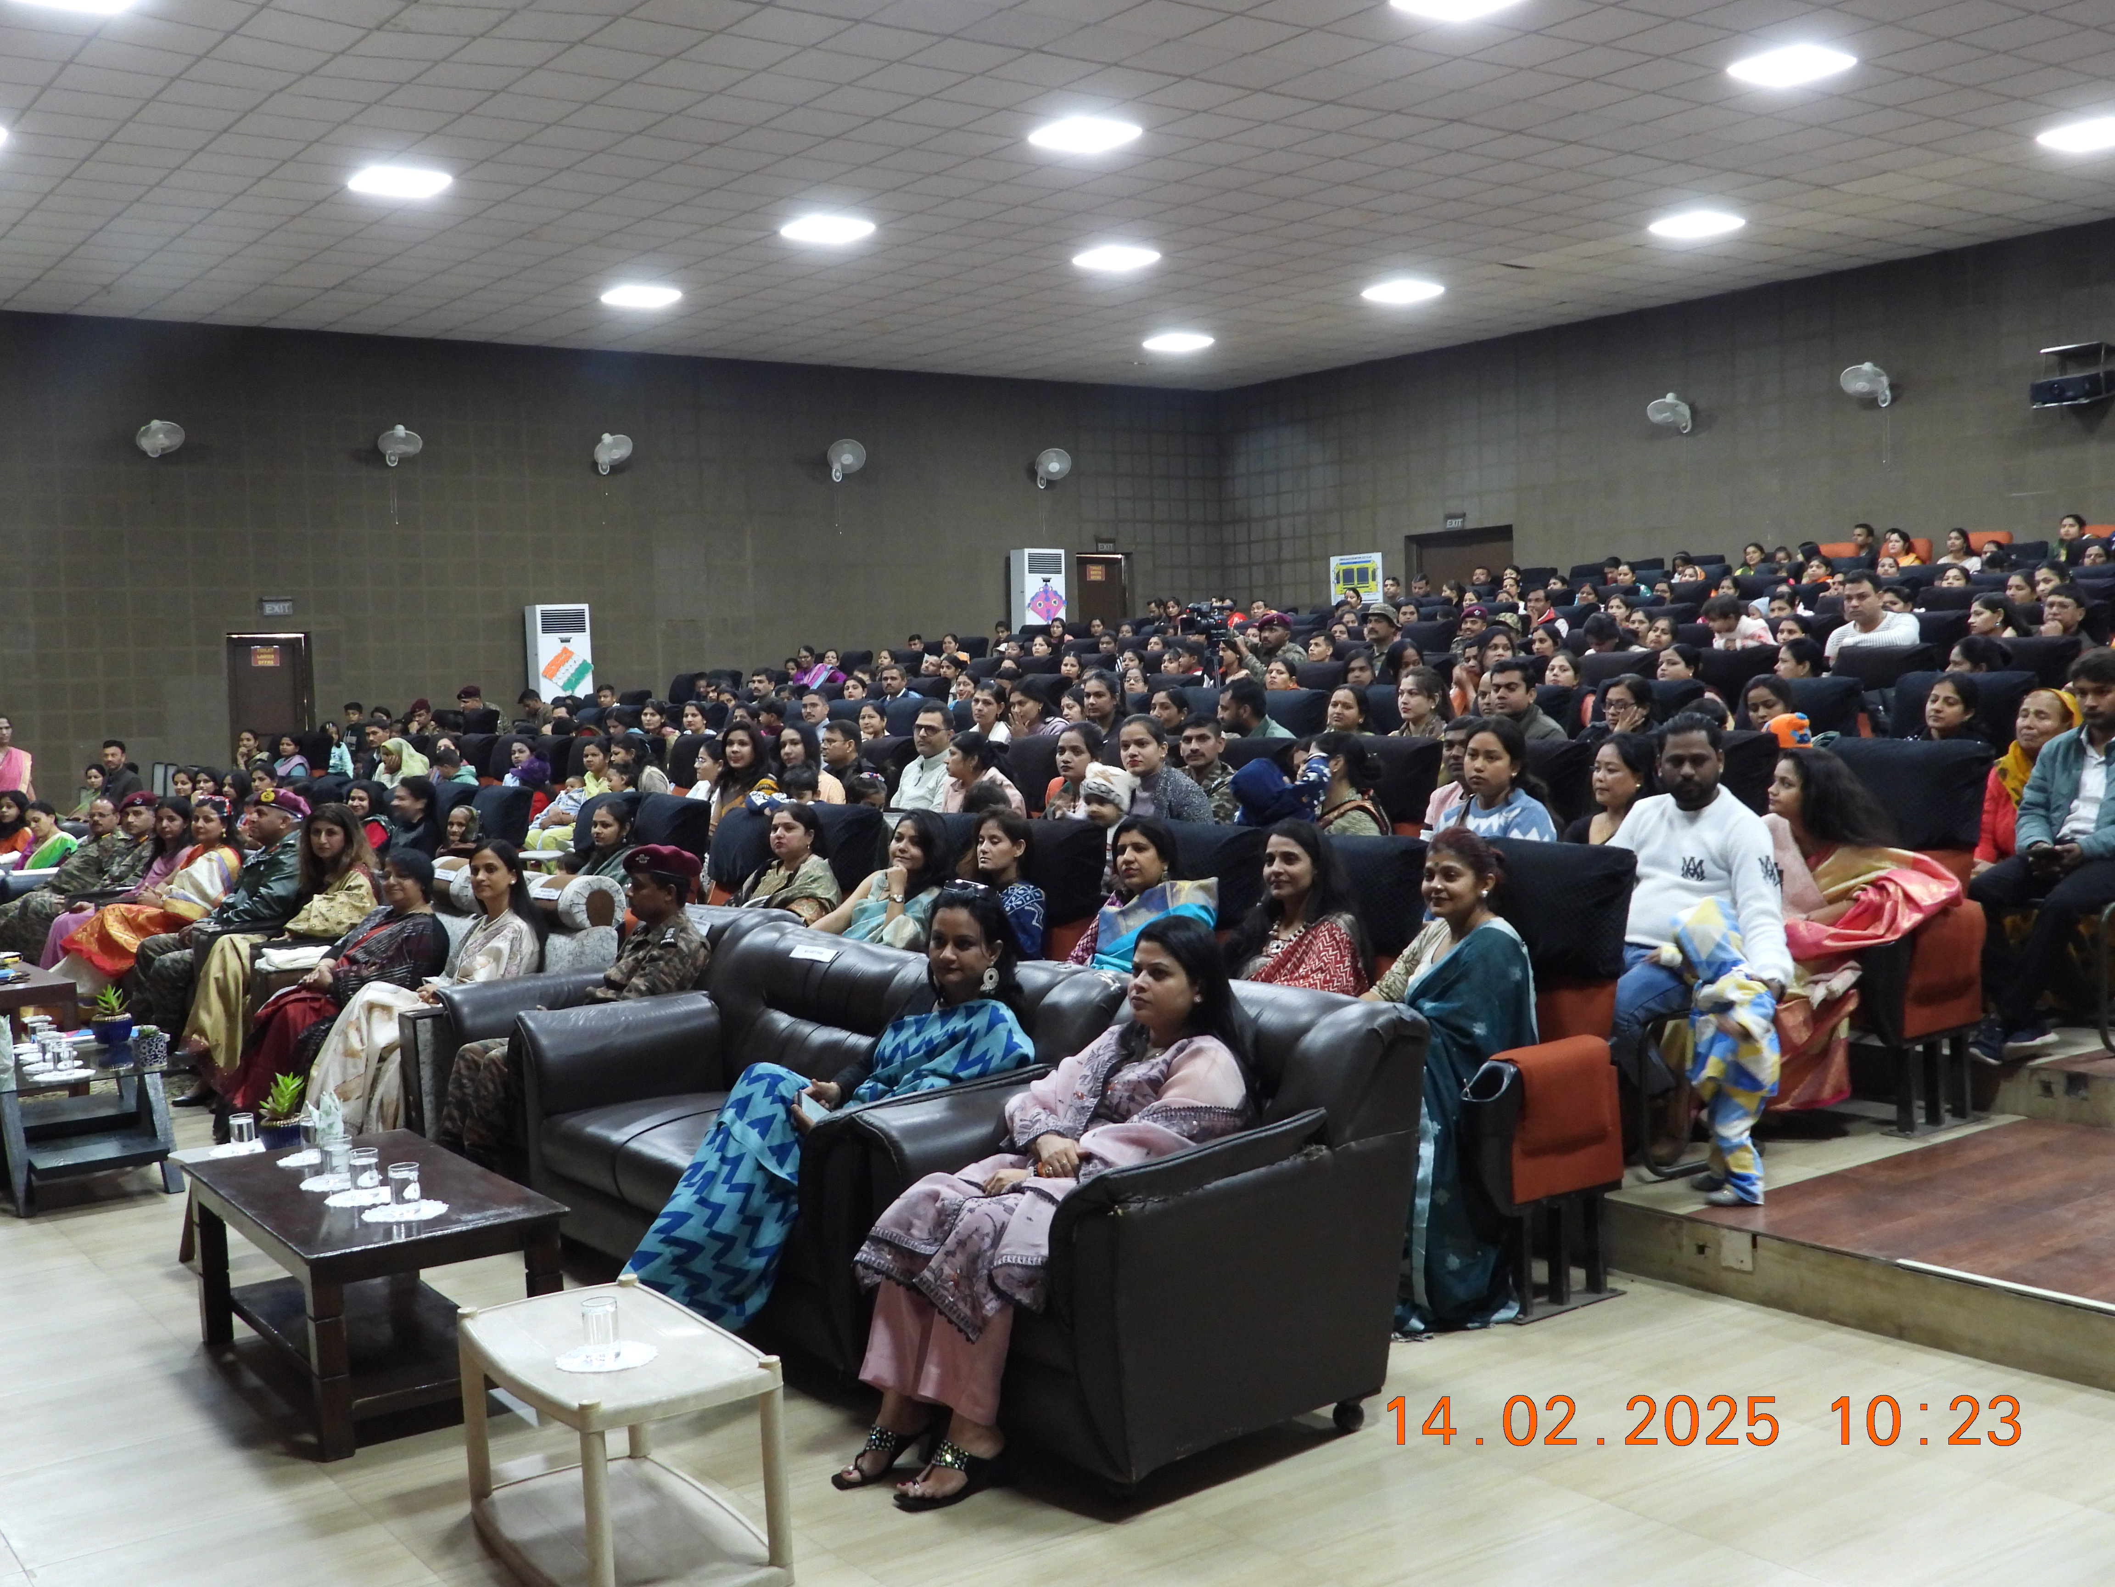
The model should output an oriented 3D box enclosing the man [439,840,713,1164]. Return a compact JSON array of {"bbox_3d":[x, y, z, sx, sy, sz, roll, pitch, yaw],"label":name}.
[{"bbox_3d":[-1.504,0.726,6.634,0.980,1.130,0.600,-4,4,-29],"label":"man"}]

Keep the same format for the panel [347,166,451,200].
[{"bbox_3d":[-4.878,-4.529,15.825,0.600,0.050,0.600,-4,4,-35],"label":"panel"}]

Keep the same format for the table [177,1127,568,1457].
[{"bbox_3d":[-1.719,1.211,5.330,0.596,0.469,1.185,-4,4,-36],"label":"table"}]

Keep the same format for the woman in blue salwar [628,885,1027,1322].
[{"bbox_3d":[-0.539,0.772,5.207,0.935,1.057,0.630,-3,4,-26],"label":"woman in blue salwar"}]

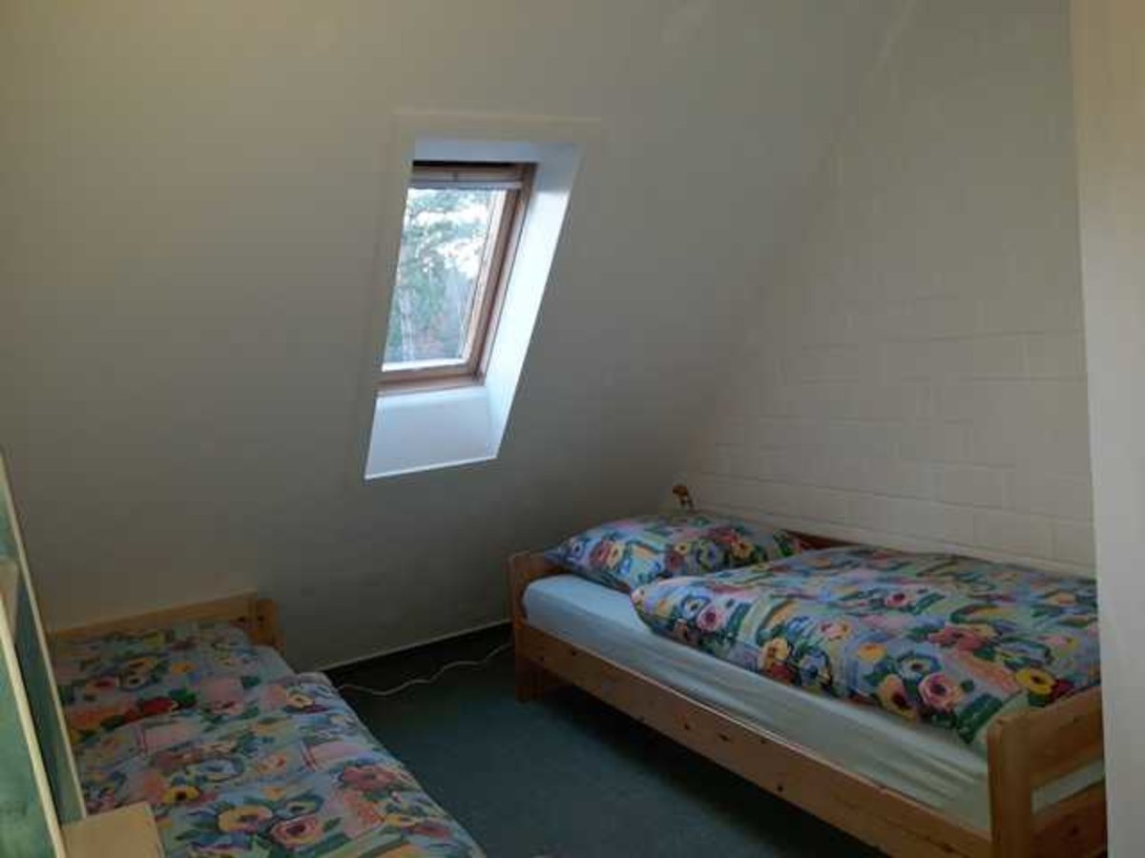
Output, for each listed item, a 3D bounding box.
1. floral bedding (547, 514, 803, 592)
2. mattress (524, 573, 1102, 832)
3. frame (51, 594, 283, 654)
[{"bbox_3d":[0.379,0.422,3.481,0.820,0.185,0.560,-8,6,-29],"label":"floral bedding"},{"bbox_3d":[0.690,0.622,2.819,0.900,0.185,1.990,-8,6,-29],"label":"mattress"},{"bbox_3d":[-0.860,0.920,1.970,0.990,0.625,2.080,-8,6,-29],"label":"frame"}]

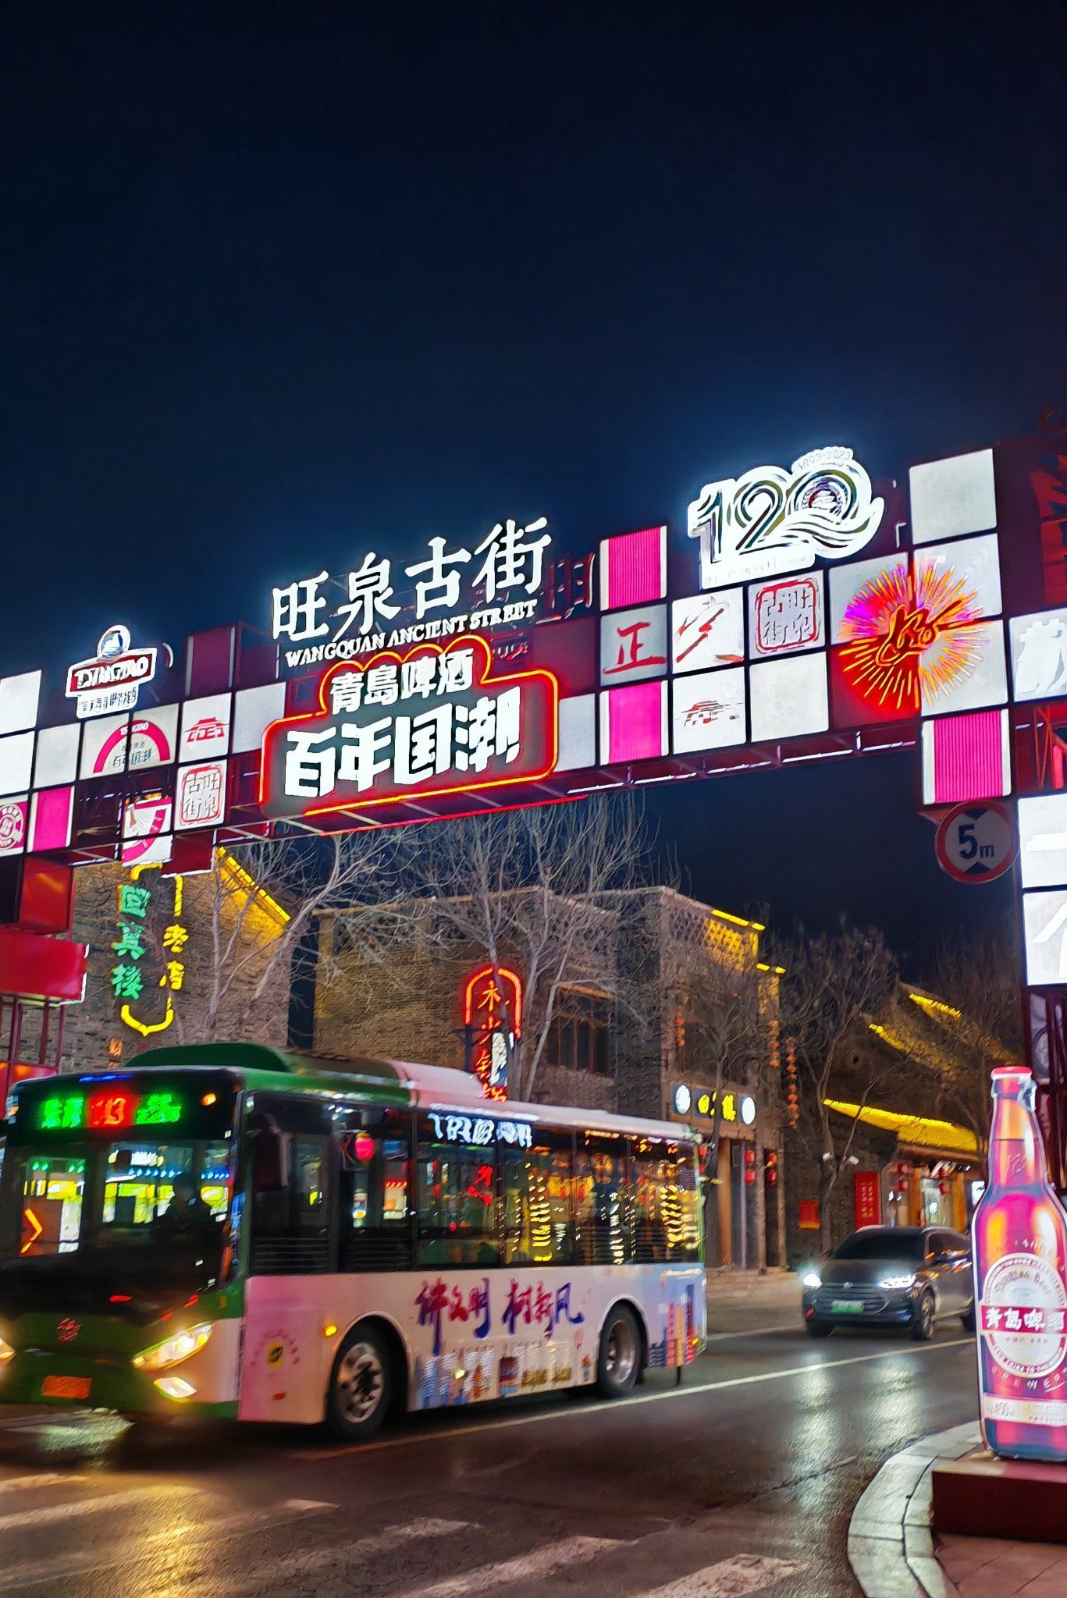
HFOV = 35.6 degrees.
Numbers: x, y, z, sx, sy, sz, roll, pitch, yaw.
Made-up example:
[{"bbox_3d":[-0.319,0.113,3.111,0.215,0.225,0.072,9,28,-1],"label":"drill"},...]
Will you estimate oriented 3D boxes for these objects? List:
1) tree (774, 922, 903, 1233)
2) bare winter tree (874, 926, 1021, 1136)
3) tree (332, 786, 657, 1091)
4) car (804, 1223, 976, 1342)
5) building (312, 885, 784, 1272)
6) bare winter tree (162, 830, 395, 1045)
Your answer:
[{"bbox_3d":[6.679,6.887,36.849,3.200,8.200,3.200,-8,-17,31],"label":"tree"},{"bbox_3d":[11.708,8.510,44.623,4.400,9.000,4.400,-8,-17,31],"label":"bare winter tree"},{"bbox_3d":[-0.469,3.878,25.959,5.000,8.500,5.000,1,-14,0],"label":"tree"},{"bbox_3d":[6.217,8.134,27.996,1.840,1.680,4.650,-7,-16,28],"label":"car"},{"bbox_3d":[0.417,7.378,40.587,9.170,8.908,7.532,-8,-17,31],"label":"building"},{"bbox_3d":[-3.640,3.145,20.991,3.800,7.400,3.800,-8,-17,31],"label":"bare winter tree"}]

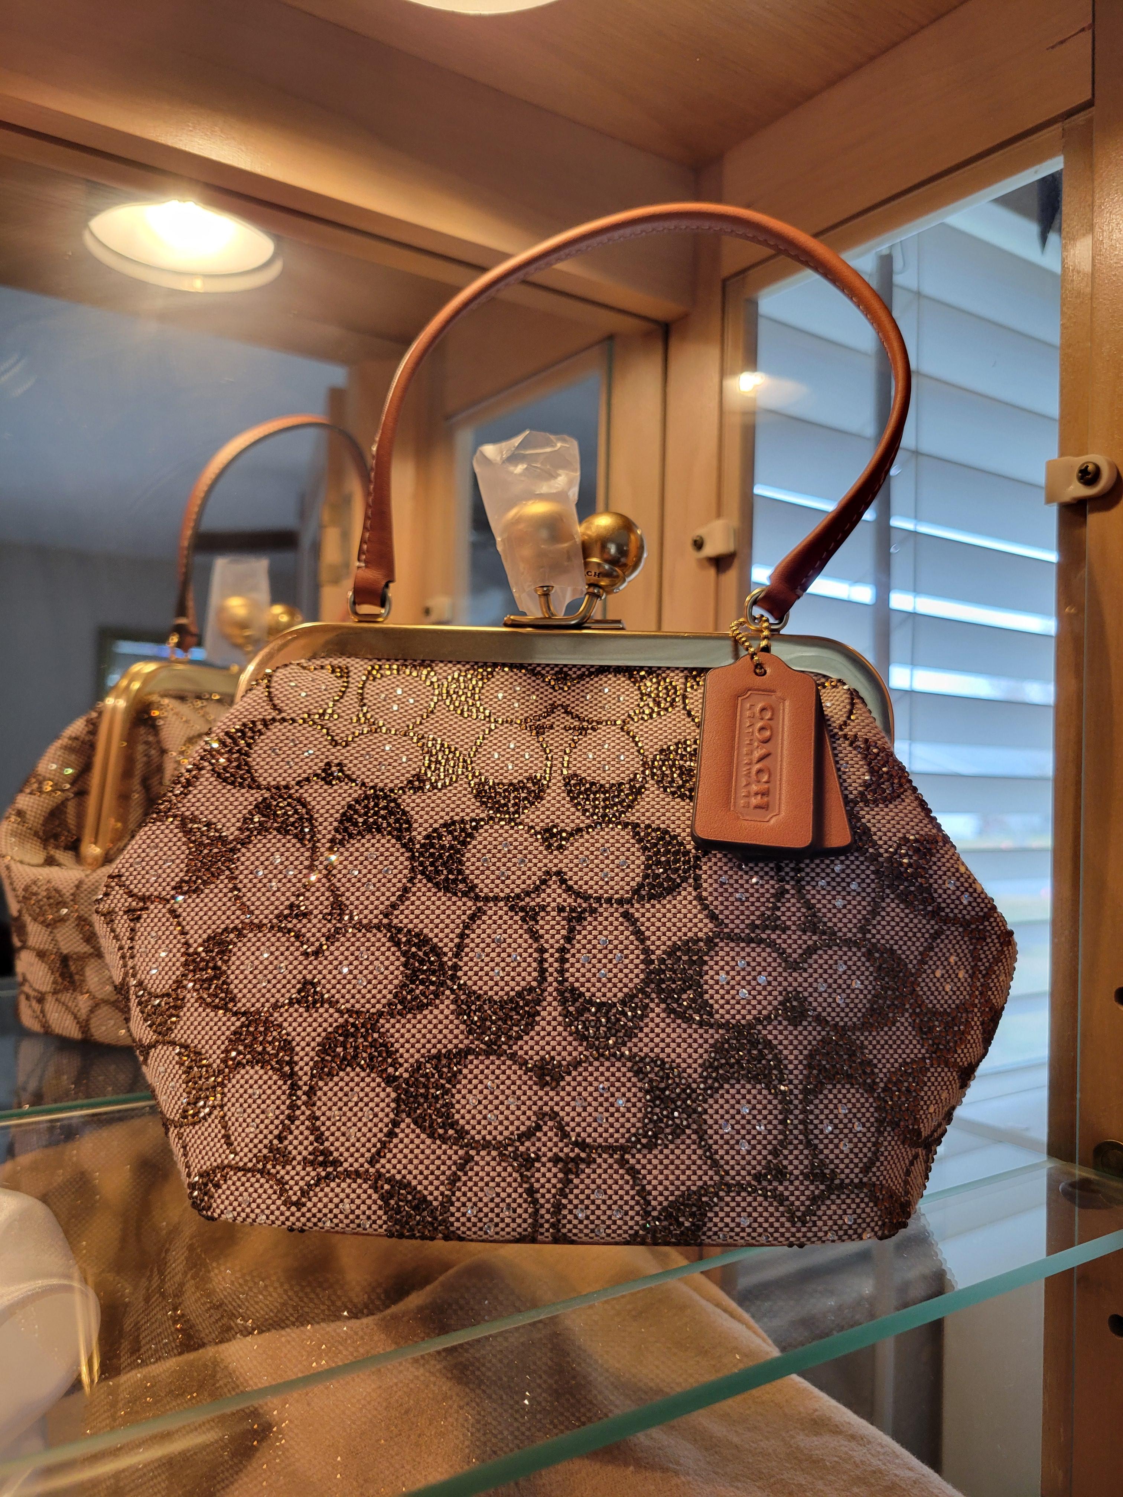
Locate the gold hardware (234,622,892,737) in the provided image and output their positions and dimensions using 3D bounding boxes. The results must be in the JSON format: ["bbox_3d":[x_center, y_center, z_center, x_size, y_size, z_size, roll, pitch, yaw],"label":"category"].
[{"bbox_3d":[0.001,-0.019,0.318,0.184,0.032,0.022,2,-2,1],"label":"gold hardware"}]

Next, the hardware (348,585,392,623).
[{"bbox_3d":[-0.054,-0.041,0.320,0.013,0.011,0.004,1,-1,1],"label":"hardware"}]

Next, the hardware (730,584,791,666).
[{"bbox_3d":[0.055,-0.034,0.313,0.017,0.022,0.009,1,-1,1],"label":"hardware"}]

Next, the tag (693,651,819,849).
[{"bbox_3d":[0.052,-0.001,0.296,0.030,0.052,0.005,5,-18,0],"label":"tag"}]

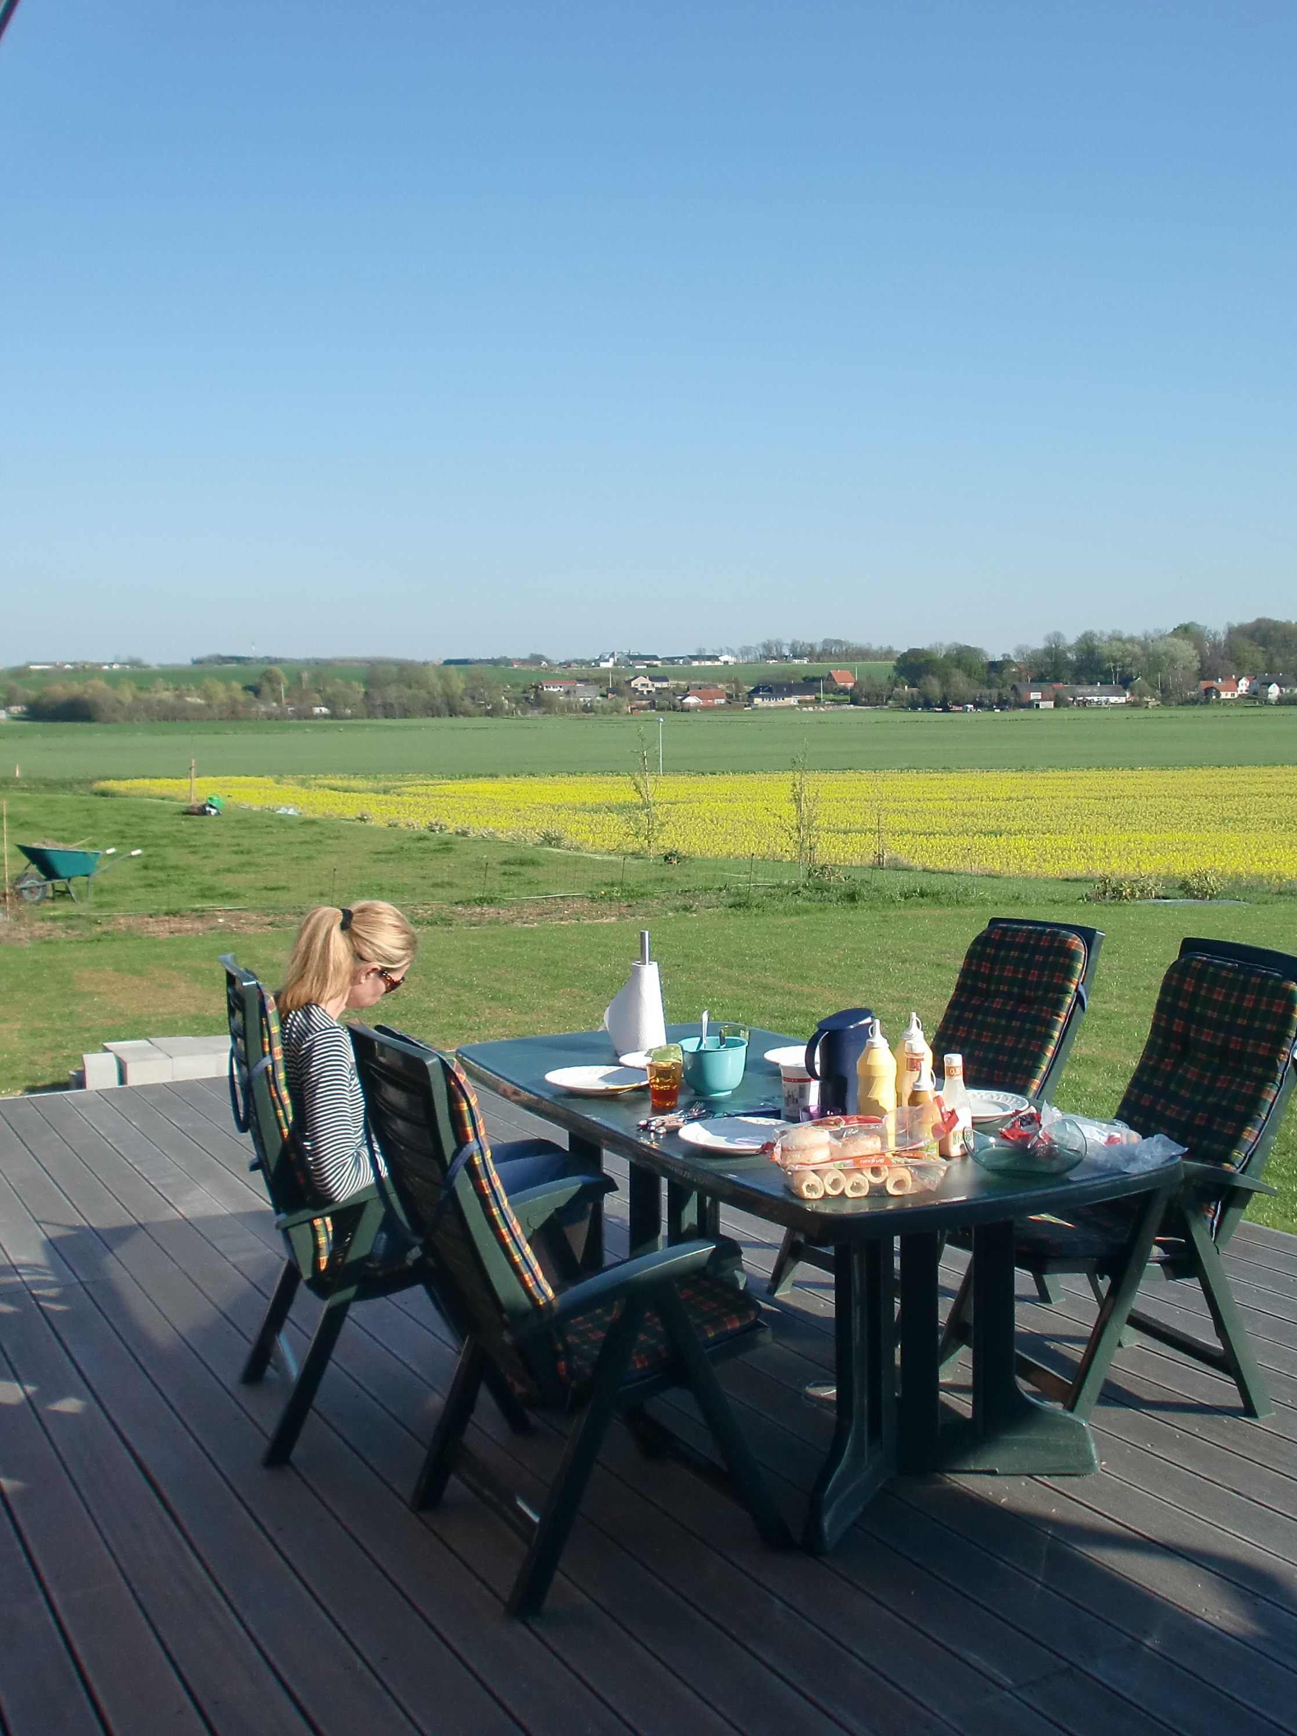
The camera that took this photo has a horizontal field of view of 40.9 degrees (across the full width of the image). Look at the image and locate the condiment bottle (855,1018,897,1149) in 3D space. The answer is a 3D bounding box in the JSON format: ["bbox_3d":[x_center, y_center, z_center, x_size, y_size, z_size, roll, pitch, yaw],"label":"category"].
[{"bbox_3d":[0.475,0.453,3.621,0.083,0.264,0.083,-1,5,0],"label":"condiment bottle"}]

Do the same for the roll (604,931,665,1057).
[{"bbox_3d":[-0.034,0.332,4.682,0.150,0.330,0.150,-1,5,0],"label":"roll"}]

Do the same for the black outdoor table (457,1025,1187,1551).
[{"bbox_3d":[0.311,0.903,4.186,1.012,0.730,1.939,-4,6,-29],"label":"black outdoor table"}]

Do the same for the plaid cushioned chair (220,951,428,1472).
[{"bbox_3d":[-0.655,0.745,4.072,0.636,1.089,0.580,-3,5,-21],"label":"plaid cushioned chair"}]

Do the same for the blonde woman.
[{"bbox_3d":[-0.500,0.672,4.125,0.720,1.220,0.480,-3,5,-21],"label":"blonde woman"}]

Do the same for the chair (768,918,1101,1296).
[{"bbox_3d":[0.806,0.691,4.846,0.763,1.022,0.580,-4,6,-31],"label":"chair"}]

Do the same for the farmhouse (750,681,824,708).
[{"bbox_3d":[35.339,-44.934,450.000,19.000,6.800,9.500,0,5,6],"label":"farmhouse"}]

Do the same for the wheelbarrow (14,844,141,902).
[{"bbox_3d":[-6.641,0.063,20.300,1.420,0.680,0.640,-5,7,-40],"label":"wheelbarrow"}]

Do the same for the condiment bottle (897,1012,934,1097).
[{"bbox_3d":[0.568,0.444,3.709,0.083,0.264,0.083,-1,5,0],"label":"condiment bottle"}]

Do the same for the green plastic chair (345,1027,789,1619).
[{"bbox_3d":[-0.174,0.812,3.430,0.731,1.057,0.580,-3,6,-28],"label":"green plastic chair"}]

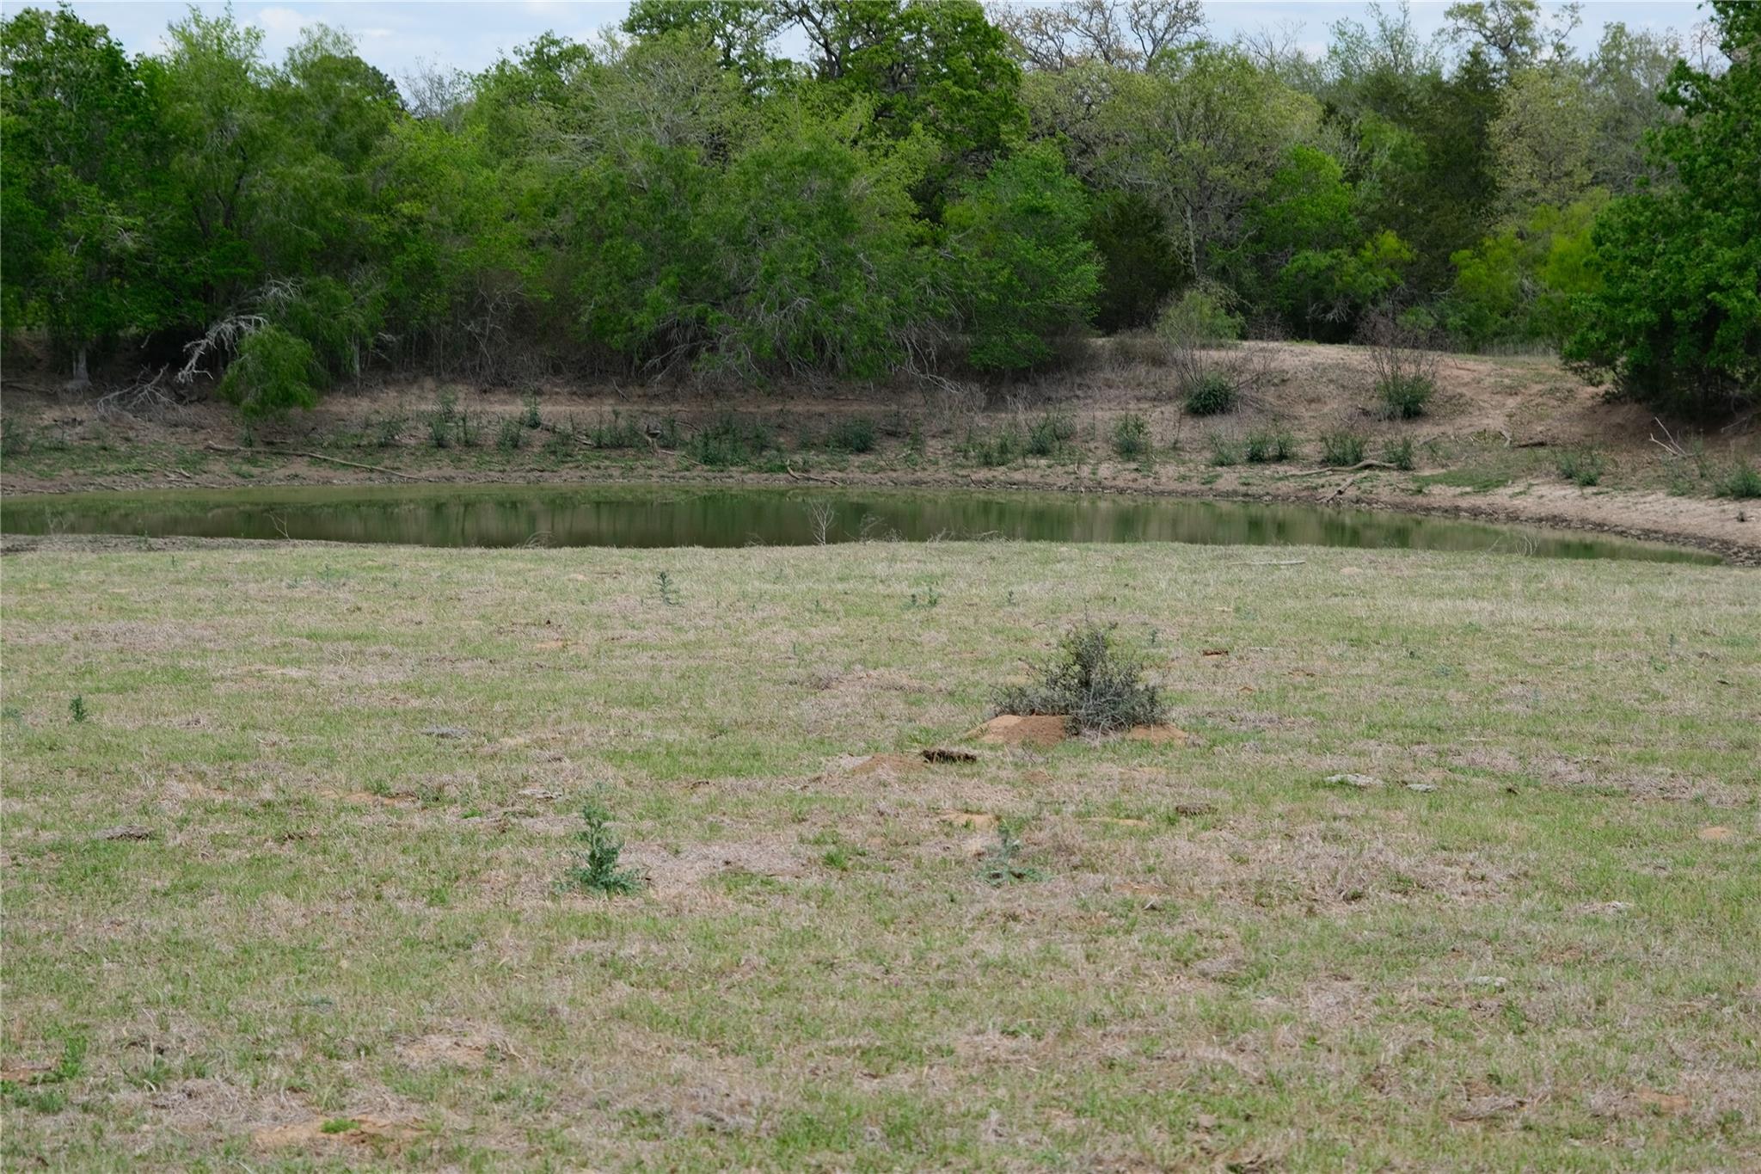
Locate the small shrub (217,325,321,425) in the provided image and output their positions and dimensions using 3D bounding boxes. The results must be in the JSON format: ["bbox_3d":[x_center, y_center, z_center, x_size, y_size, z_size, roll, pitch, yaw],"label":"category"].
[{"bbox_3d":[-11.780,-4.105,80.000,1.932,1.810,1.800,-1,4,-8],"label":"small shrub"}]

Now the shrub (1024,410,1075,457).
[{"bbox_3d":[3.201,-2.879,78.000,0.955,0.852,0.907,1,3,0],"label":"shrub"}]

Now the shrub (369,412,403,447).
[{"bbox_3d":[-8.981,-2.853,75.600,0.625,0.651,0.594,1,3,0],"label":"shrub"}]

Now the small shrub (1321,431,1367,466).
[{"bbox_3d":[8.095,-2.407,72.700,0.818,0.626,0.695,1,3,0],"label":"small shrub"}]

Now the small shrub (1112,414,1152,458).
[{"bbox_3d":[4.602,-2.755,76.000,0.729,0.810,0.650,0,4,3],"label":"small shrub"}]

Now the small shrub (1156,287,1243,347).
[{"bbox_3d":[6.679,-5.659,87.000,1.814,1.223,1.600,0,4,4],"label":"small shrub"}]

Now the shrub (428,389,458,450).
[{"bbox_3d":[-8.103,-3.110,77.000,0.586,1.105,0.550,0,4,-6],"label":"shrub"}]

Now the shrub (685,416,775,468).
[{"bbox_3d":[-2.795,-2.707,77.500,1.667,0.913,1.100,0,4,-2],"label":"shrub"}]

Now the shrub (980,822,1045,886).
[{"bbox_3d":[0.412,0.843,13.100,0.204,0.174,0.190,0,4,2],"label":"shrub"}]

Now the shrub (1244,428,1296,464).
[{"bbox_3d":[7.033,-2.548,75.100,0.919,0.622,0.782,1,3,0],"label":"shrub"}]

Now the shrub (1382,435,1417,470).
[{"bbox_3d":[9.008,-2.334,72.300,0.622,0.598,0.591,1,3,0],"label":"shrub"}]

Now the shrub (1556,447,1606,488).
[{"bbox_3d":[11.212,-1.926,66.500,0.792,0.638,0.753,1,3,0],"label":"shrub"}]

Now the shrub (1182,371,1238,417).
[{"bbox_3d":[6.274,-3.661,79.000,1.020,0.867,0.950,0,4,5],"label":"shrub"}]

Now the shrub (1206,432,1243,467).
[{"bbox_3d":[6.205,-2.483,75.000,0.670,0.626,0.600,0,4,5],"label":"shrub"}]

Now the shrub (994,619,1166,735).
[{"bbox_3d":[0.883,0.396,18.400,0.761,0.454,0.680,0,4,3],"label":"shrub"}]

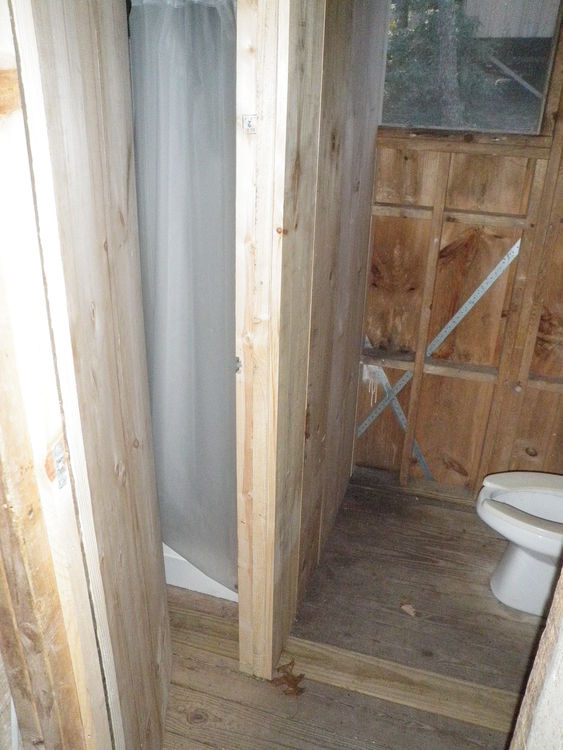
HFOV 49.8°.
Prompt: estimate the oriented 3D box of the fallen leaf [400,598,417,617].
[{"bbox_3d":[0.430,0.789,2.071,0.048,0.013,0.080,-4,24,-12],"label":"fallen leaf"}]

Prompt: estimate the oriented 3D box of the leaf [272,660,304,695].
[{"bbox_3d":[0.029,0.891,1.789,0.100,0.027,0.110,7,24,13],"label":"leaf"}]

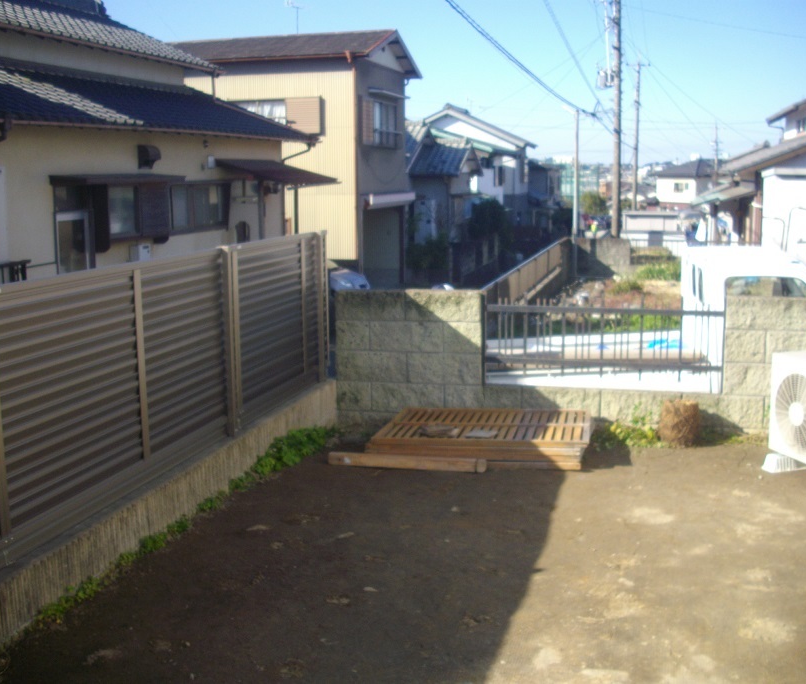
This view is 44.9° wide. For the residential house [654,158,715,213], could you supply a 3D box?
[{"bbox_3d":[29.529,-14.409,96.033,7.000,7.400,8.500,7,12,38],"label":"residential house"}]

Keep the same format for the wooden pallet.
[{"bbox_3d":[0.431,0.570,6.028,1.380,0.190,0.780,1,10,11],"label":"wooden pallet"}]

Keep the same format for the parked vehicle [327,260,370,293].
[{"bbox_3d":[-2.774,-1.226,20.672,3.800,1.500,1.650,2,10,18],"label":"parked vehicle"}]

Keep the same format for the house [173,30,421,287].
[{"bbox_3d":[-3.791,-4.713,26.473,7.800,6.800,5.300,2,10,16],"label":"house"}]

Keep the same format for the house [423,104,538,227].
[{"bbox_3d":[4.462,-9.840,56.160,6.000,7.100,6.000,2,10,16],"label":"house"}]

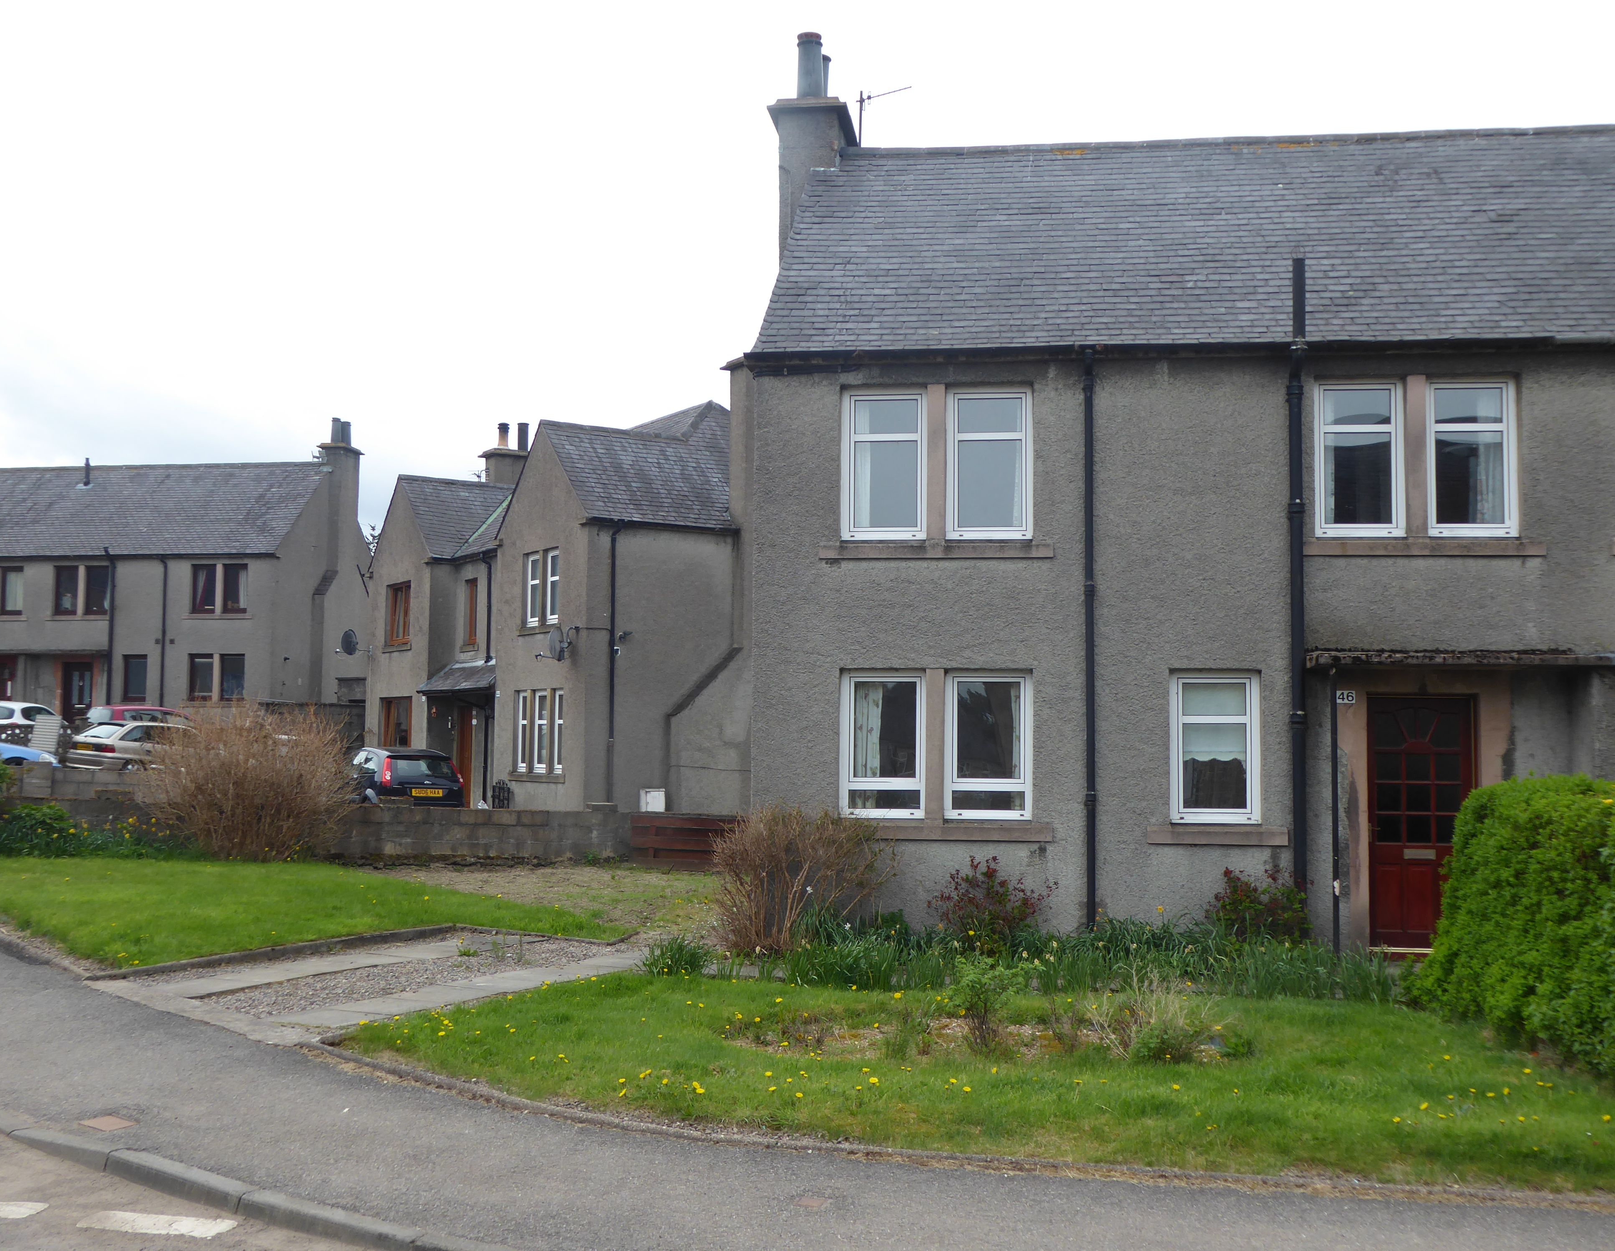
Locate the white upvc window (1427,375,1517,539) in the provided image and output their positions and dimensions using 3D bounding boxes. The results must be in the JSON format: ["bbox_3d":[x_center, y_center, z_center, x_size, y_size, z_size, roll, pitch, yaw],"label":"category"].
[{"bbox_3d":[5.434,-1.366,14.181,0.712,1.301,0.090,0,-4,7],"label":"white upvc window"}]

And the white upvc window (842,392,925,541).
[{"bbox_3d":[0.675,-1.412,15.320,0.757,1.324,0.100,0,-4,8],"label":"white upvc window"}]

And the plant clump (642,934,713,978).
[{"bbox_3d":[-0.939,2.380,12.500,0.520,0.340,0.500,1,-4,-4],"label":"plant clump"}]

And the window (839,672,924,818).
[{"bbox_3d":[0.653,1.039,15.146,0.754,1.283,0.100,0,-4,8],"label":"window"}]

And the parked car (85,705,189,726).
[{"bbox_3d":[-15.988,2.732,43.237,1.700,1.460,4.000,-2,-5,34],"label":"parked car"}]

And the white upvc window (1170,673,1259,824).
[{"bbox_3d":[3.465,1.036,14.742,0.747,1.287,0.100,0,-4,8],"label":"white upvc window"}]

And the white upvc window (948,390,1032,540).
[{"bbox_3d":[1.592,-1.408,15.188,0.753,1.319,0.100,0,-4,8],"label":"white upvc window"}]

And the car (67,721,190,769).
[{"bbox_3d":[-14.096,2.865,38.066,1.700,1.420,4.100,-2,-5,35],"label":"car"}]

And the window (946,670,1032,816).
[{"bbox_3d":[1.566,1.038,15.014,0.752,1.277,0.100,0,-4,8],"label":"window"}]

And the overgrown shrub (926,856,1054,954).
[{"bbox_3d":[1.454,2.213,13.802,1.011,0.760,0.850,0,-4,7],"label":"overgrown shrub"}]

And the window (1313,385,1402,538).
[{"bbox_3d":[4.699,-1.408,14.742,0.738,1.330,0.100,0,-4,8],"label":"window"}]

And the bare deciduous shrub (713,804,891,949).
[{"bbox_3d":[-0.036,2.000,13.699,1.462,1.164,1.250,0,-4,7],"label":"bare deciduous shrub"}]

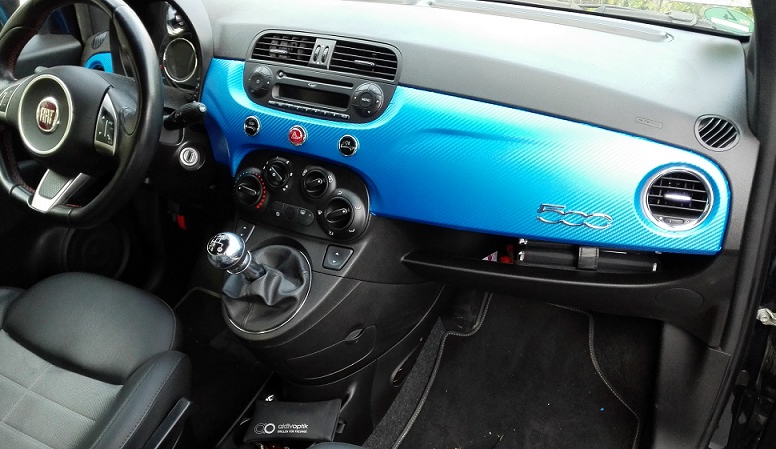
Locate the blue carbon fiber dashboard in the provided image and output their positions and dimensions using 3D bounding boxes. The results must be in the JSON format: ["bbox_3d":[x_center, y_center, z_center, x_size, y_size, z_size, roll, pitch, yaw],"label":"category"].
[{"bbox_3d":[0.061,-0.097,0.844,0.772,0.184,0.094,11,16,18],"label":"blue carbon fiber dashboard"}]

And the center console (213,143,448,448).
[{"bbox_3d":[-0.121,0.112,1.021,0.280,0.500,0.370,14,35,21],"label":"center console"}]

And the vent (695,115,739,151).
[{"bbox_3d":[0.424,-0.115,0.772,0.058,0.025,0.058,1,69,2],"label":"vent"}]

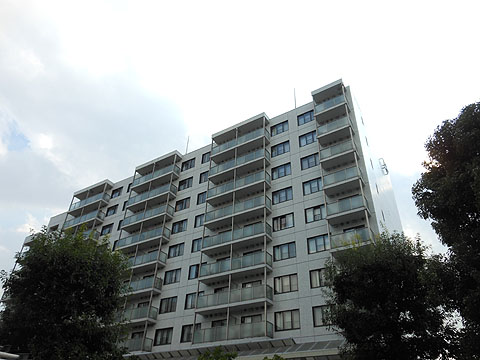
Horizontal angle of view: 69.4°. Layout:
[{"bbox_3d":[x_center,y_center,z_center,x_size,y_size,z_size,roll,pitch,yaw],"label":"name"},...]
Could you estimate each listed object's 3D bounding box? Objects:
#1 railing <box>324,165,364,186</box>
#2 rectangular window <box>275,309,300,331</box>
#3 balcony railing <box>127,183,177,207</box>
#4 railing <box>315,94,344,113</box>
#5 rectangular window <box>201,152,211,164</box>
[{"bbox_3d":[8.739,0.031,29.428,3.107,1.091,1.201,-19,-40,28],"label":"railing"},{"bbox_3d":[3.690,10.941,27.007,2.135,1.413,0.120,-19,-40,28],"label":"rectangular window"},{"bbox_3d":[-11.321,2.336,44.426,7.418,1.100,1.279,-19,-40,28],"label":"balcony railing"},{"bbox_3d":[9.163,-7.095,34.803,3.095,1.100,1.279,-19,-40,28],"label":"railing"},{"bbox_3d":[-3.809,-2.820,42.623,2.178,1.422,0.129,-19,-40,28],"label":"rectangular window"}]

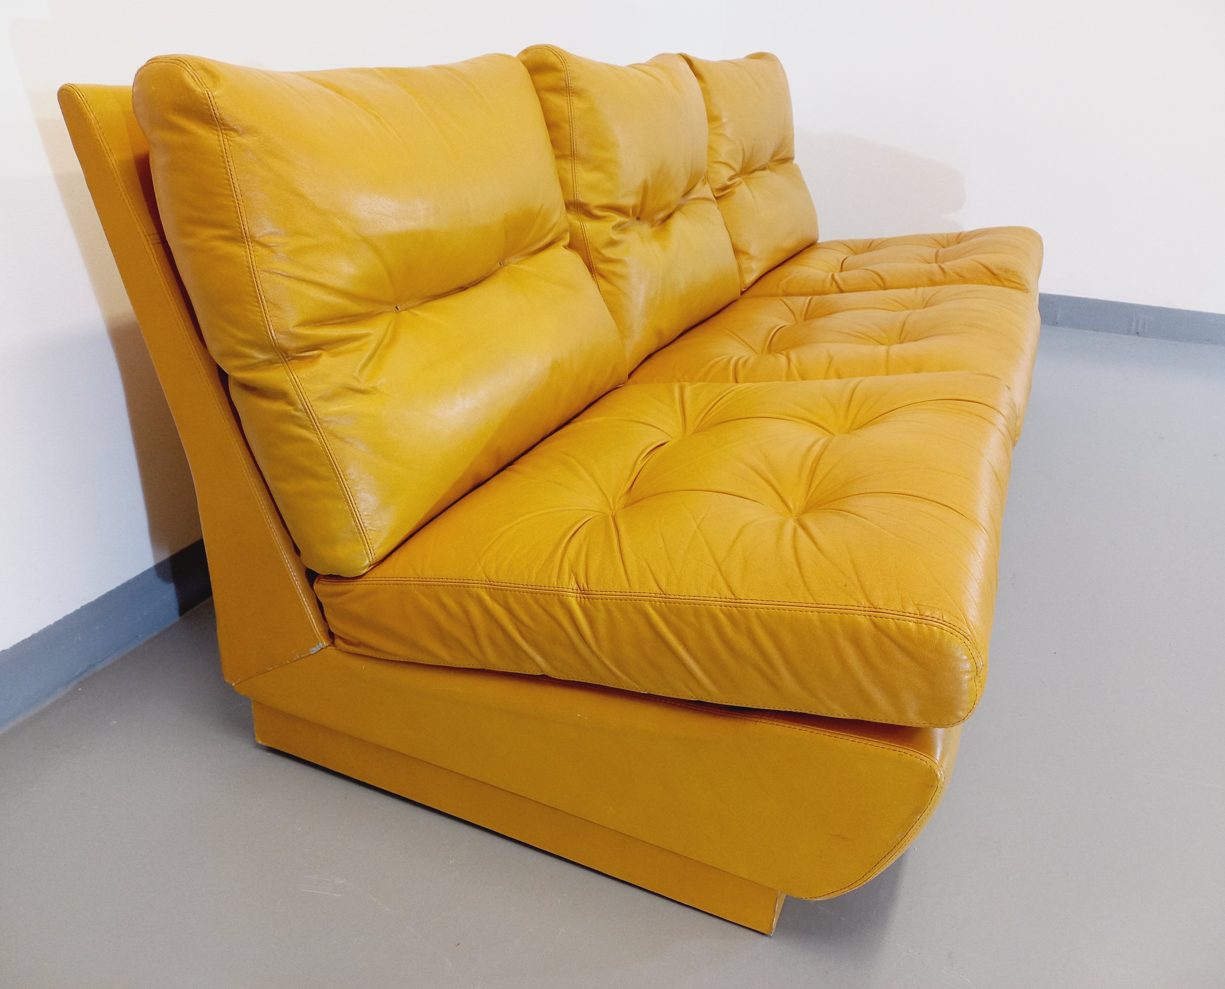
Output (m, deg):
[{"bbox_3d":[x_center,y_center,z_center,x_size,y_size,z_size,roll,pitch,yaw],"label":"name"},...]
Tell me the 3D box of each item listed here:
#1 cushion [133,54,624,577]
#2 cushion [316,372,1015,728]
[{"bbox_3d":[-0.212,-0.262,1.152,0.134,0.503,0.608,-2,22,28],"label":"cushion"},{"bbox_3d":[0.109,0.017,1.126,0.671,0.117,0.612,1,24,26],"label":"cushion"}]

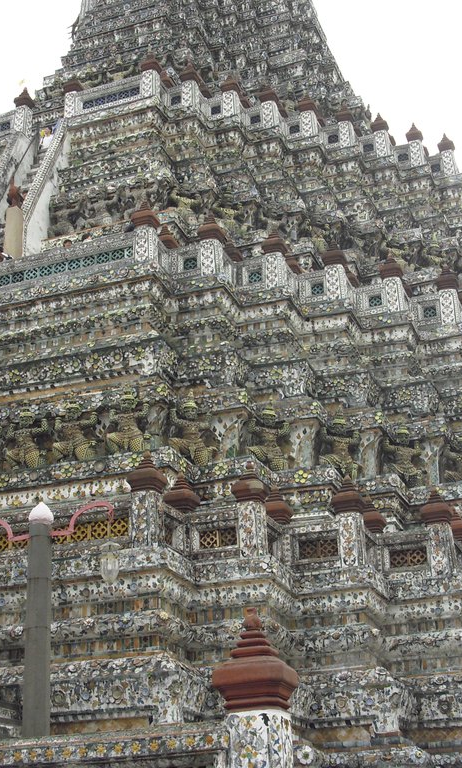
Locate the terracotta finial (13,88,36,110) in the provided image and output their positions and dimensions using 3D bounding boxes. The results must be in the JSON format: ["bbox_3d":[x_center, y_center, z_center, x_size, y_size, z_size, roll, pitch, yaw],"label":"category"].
[{"bbox_3d":[-5.473,-7.594,29.877,0.444,0.600,0.444,-10,-25,19],"label":"terracotta finial"}]

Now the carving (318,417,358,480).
[{"bbox_3d":[2.206,1.344,23.045,0.756,1.417,0.473,-10,-24,18],"label":"carving"}]

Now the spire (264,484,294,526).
[{"bbox_3d":[0.829,2.135,20.142,0.504,0.693,0.504,-10,-24,18],"label":"spire"}]

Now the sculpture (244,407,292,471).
[{"bbox_3d":[0.740,1.076,22.762,0.880,1.420,0.450,-10,-25,19],"label":"sculpture"}]

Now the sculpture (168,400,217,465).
[{"bbox_3d":[-0.704,0.869,20.566,0.804,1.224,0.432,-10,-25,19],"label":"sculpture"}]

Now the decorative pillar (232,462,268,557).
[{"bbox_3d":[0.339,2.133,18.957,0.500,1.747,0.500,-10,-25,19],"label":"decorative pillar"}]

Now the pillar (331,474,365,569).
[{"bbox_3d":[2.100,2.394,19.595,0.504,1.682,0.504,-10,-24,18],"label":"pillar"}]

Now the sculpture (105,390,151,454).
[{"bbox_3d":[-1.924,0.754,21.097,0.787,1.449,0.473,-10,-24,18],"label":"sculpture"}]

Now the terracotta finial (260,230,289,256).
[{"bbox_3d":[0.932,-3.029,23.844,0.480,0.600,0.480,-10,-25,19],"label":"terracotta finial"}]

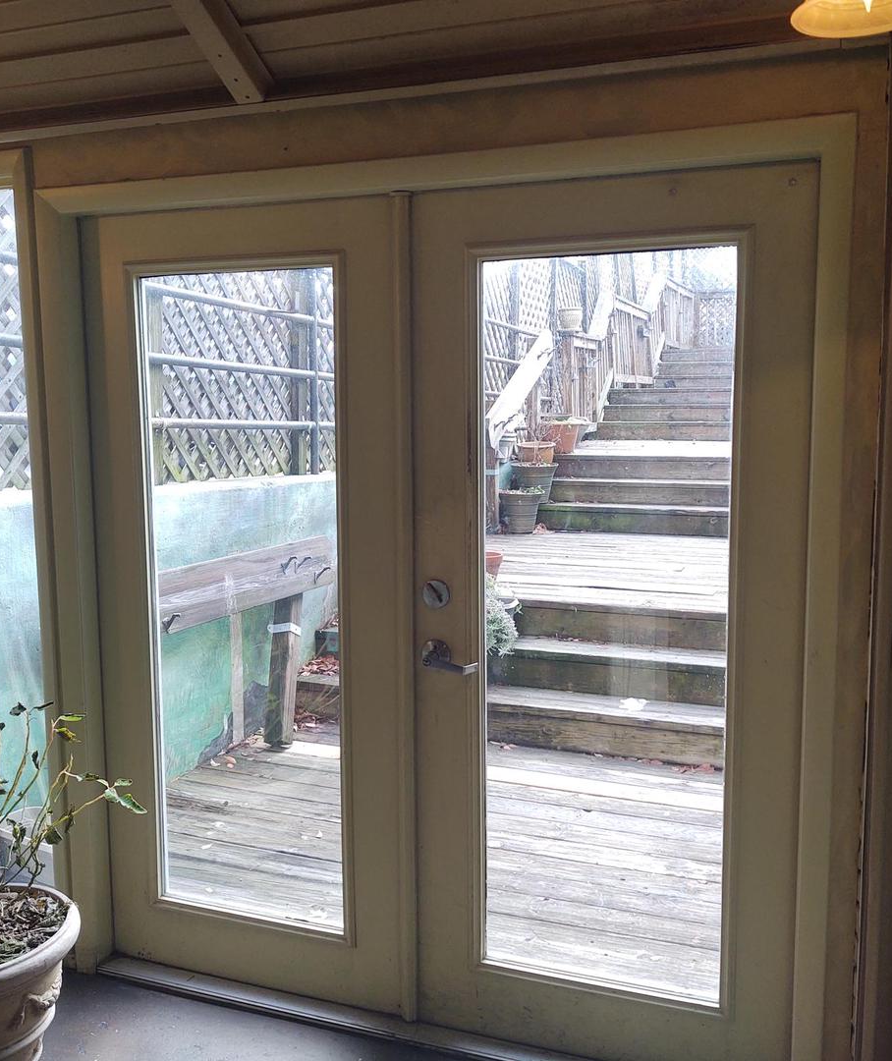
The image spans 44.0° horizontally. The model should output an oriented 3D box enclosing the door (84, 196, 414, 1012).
[{"bbox_3d":[-0.491,0.203,2.754,0.904,1.959,0.055,2,7,21],"label":"door"}]

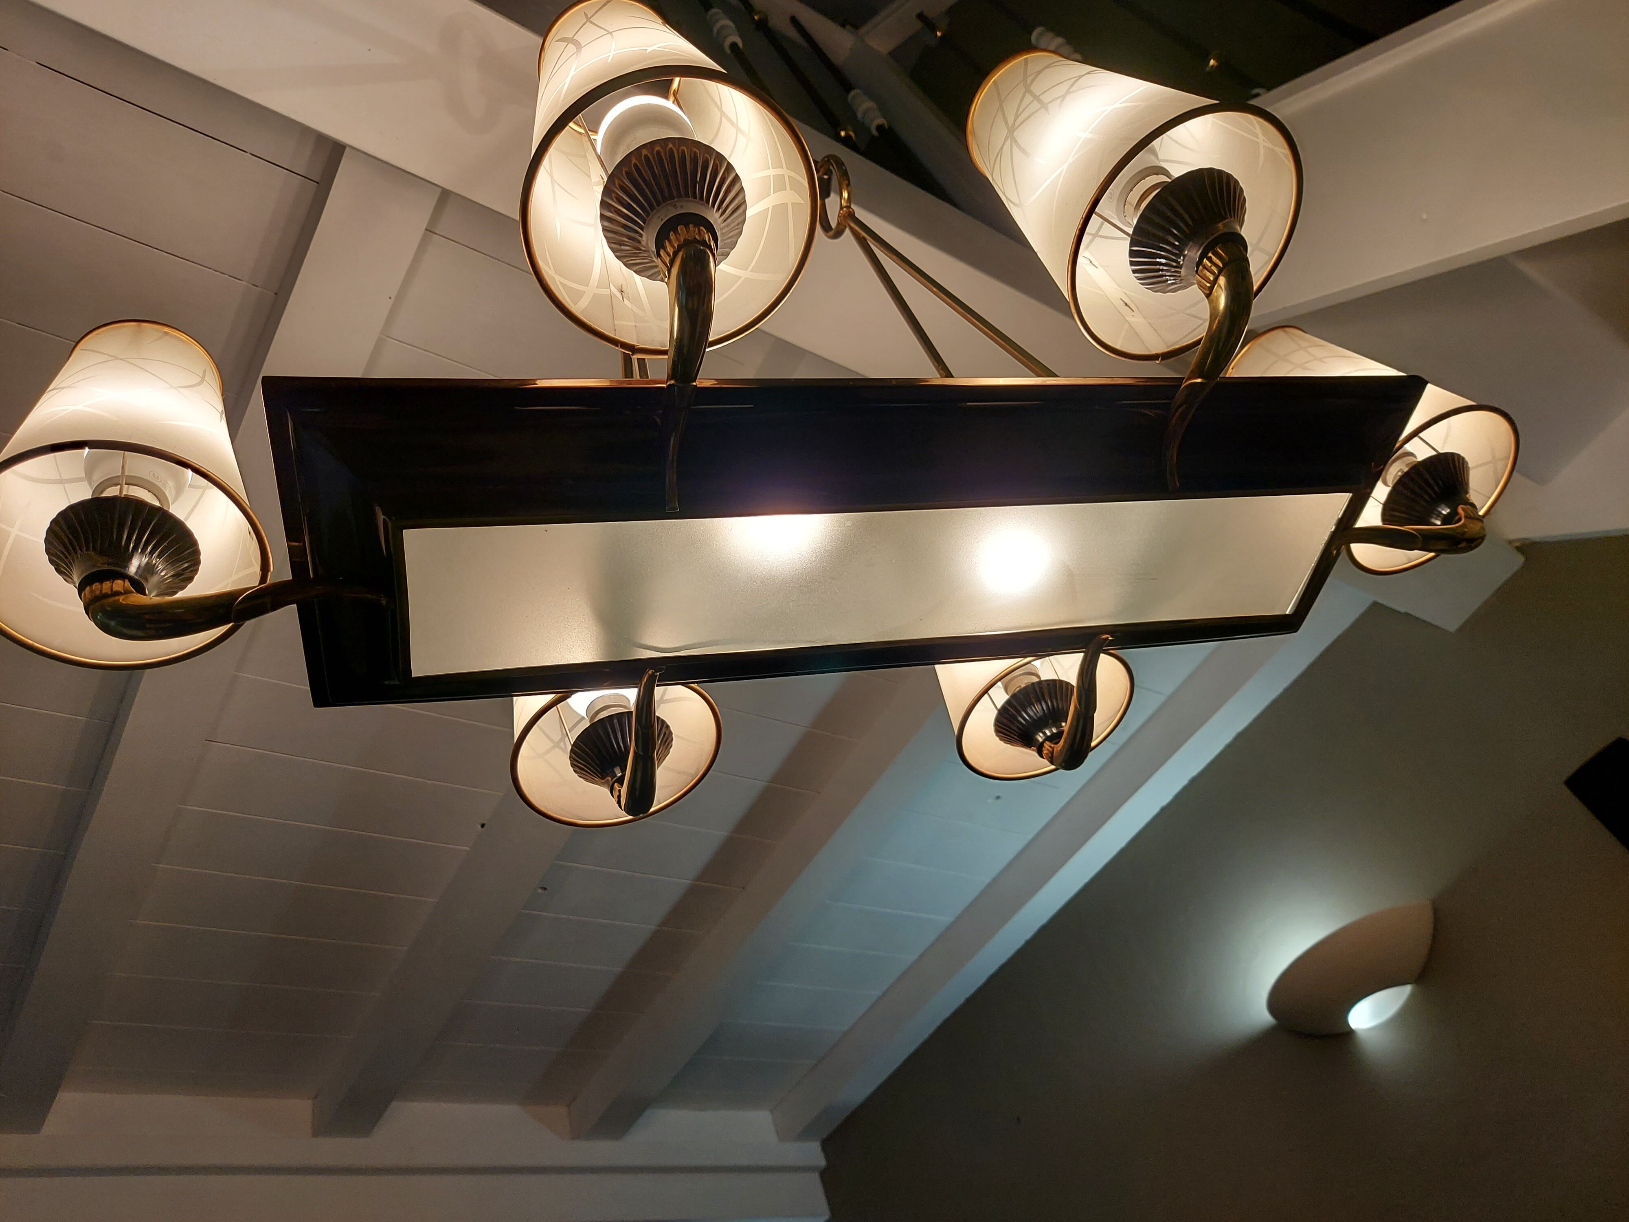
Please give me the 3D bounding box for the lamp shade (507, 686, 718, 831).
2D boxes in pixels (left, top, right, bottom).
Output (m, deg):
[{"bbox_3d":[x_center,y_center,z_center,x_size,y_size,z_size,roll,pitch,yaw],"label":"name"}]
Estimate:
[{"bbox_3d":[-0.161,0.036,0.865,0.144,0.194,0.144,-14,-47,-11],"label":"lamp shade"}]

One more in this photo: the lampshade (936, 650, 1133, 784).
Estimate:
[{"bbox_3d":[0.151,0.018,0.969,0.144,0.194,0.144,-30,-46,7],"label":"lampshade"}]

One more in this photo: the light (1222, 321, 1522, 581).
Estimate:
[{"bbox_3d":[0.420,-0.143,0.931,0.144,0.194,0.144,23,-63,-36],"label":"light"}]

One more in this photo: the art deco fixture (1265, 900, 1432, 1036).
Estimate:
[{"bbox_3d":[0.890,0.624,1.981,0.153,0.094,0.360,17,-56,-32],"label":"art deco fixture"}]

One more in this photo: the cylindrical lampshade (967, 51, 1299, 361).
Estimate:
[{"bbox_3d":[0.173,-0.265,0.714,0.144,0.194,0.144,-12,-46,-13],"label":"cylindrical lampshade"}]

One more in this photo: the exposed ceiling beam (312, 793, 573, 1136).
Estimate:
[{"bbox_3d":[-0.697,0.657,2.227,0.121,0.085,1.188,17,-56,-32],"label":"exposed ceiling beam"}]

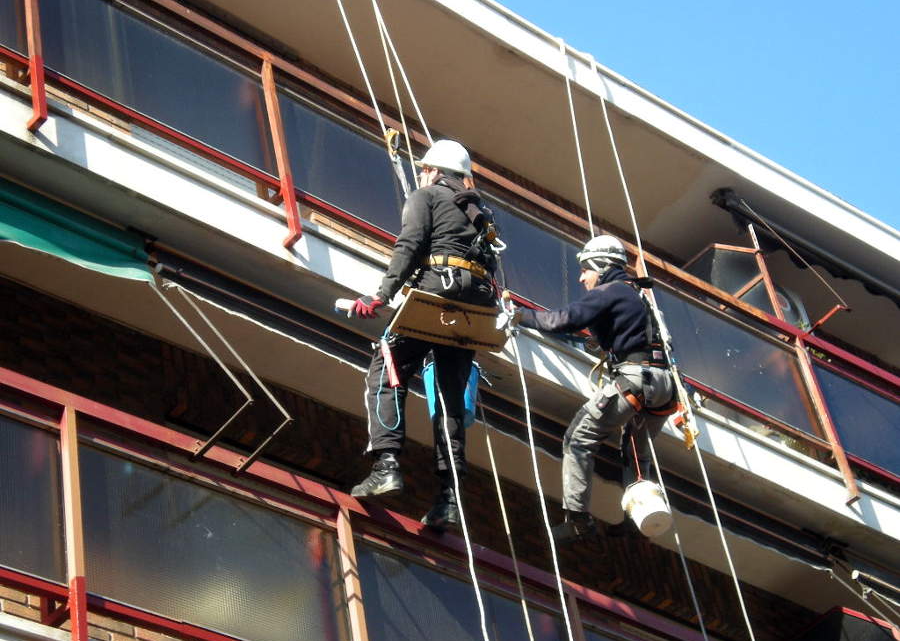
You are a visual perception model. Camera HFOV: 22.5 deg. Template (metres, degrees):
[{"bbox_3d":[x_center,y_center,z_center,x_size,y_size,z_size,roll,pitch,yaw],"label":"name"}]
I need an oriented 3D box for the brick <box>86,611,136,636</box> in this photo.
[{"bbox_3d":[-1.397,1.243,9.059,0.242,0.052,0.115,25,-53,-35],"label":"brick"}]

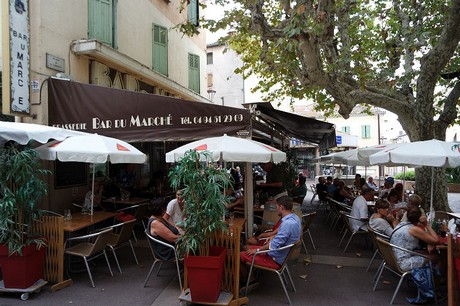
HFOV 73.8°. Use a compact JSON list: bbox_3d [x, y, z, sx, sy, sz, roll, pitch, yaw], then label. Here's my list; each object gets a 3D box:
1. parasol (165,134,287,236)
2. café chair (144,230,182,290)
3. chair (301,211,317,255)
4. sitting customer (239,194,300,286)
[{"bbox_3d":[-0.078,0.769,5.270,2.100,2.182,2.100,0,-3,0],"label":"parasol"},{"bbox_3d":[-0.871,1.513,4.481,0.580,0.750,0.560,-1,-2,10],"label":"café chair"},{"bbox_3d":[1.369,1.556,6.130,0.580,0.750,0.560,-1,-2,31],"label":"chair"},{"bbox_3d":[0.547,1.222,4.121,0.740,1.280,0.520,-1,-2,24],"label":"sitting customer"}]

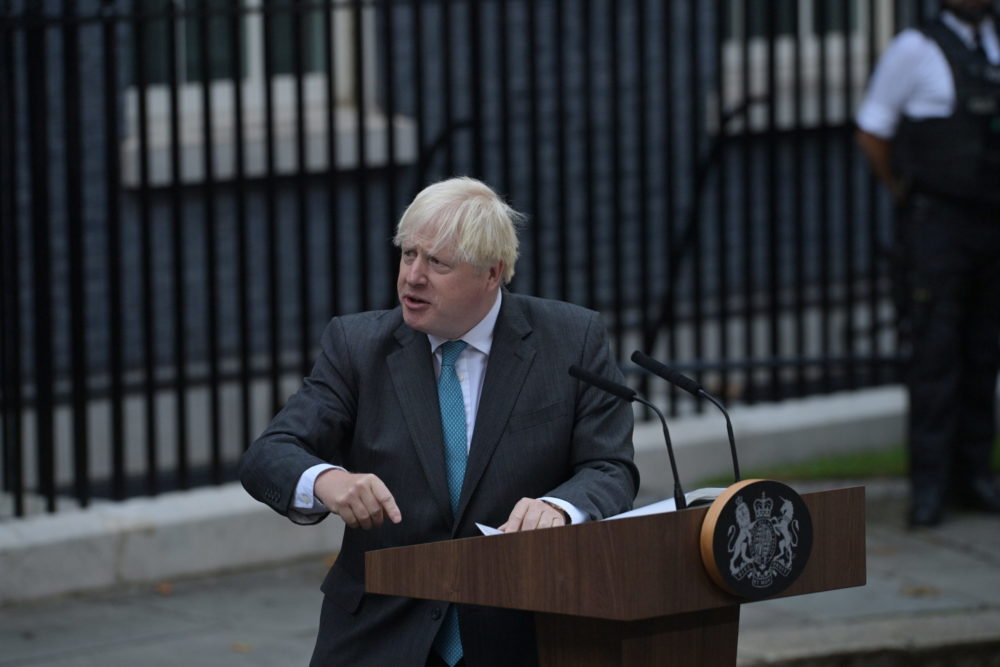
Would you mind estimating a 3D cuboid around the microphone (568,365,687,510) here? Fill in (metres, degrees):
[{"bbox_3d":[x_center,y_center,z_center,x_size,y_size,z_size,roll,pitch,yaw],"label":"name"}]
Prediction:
[{"bbox_3d":[0.203,0.169,8.927,0.022,0.211,0.298,-7,10,-37],"label":"microphone"}]

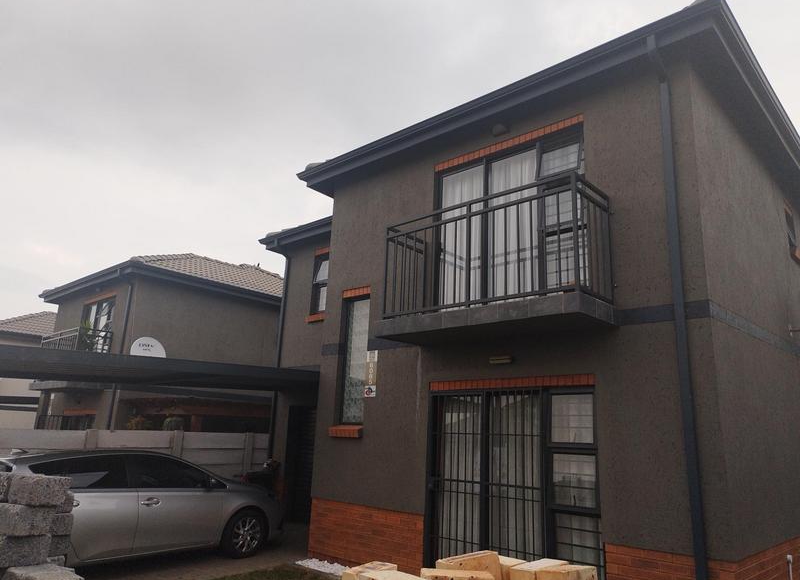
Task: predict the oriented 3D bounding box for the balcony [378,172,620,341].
[{"bbox_3d":[0.925,-0.192,6.411,2.490,1.320,0.800,-11,-19,42],"label":"balcony"}]

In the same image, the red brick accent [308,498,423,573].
[{"bbox_3d":[-0.440,3.058,7.454,1.991,0.726,0.100,-11,-19,42],"label":"red brick accent"}]

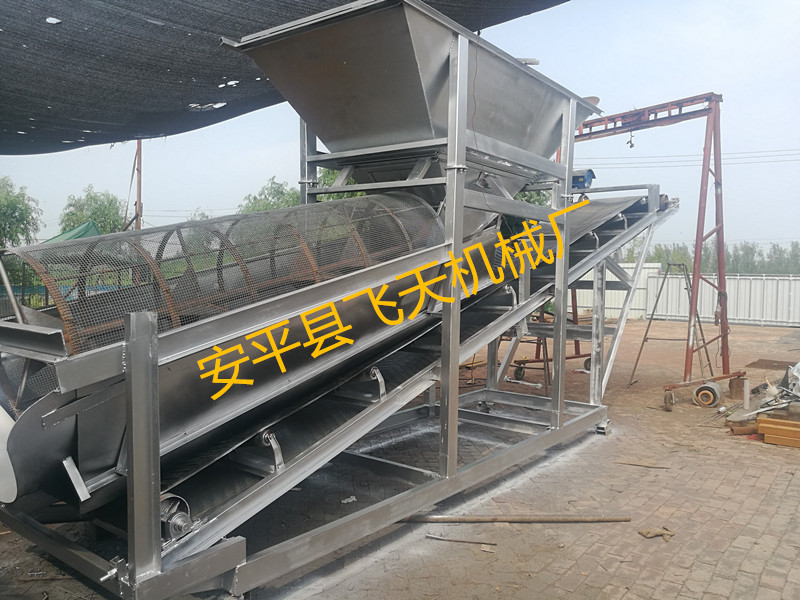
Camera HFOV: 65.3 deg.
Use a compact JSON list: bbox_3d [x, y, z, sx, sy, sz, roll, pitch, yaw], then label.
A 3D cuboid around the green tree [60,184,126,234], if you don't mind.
[{"bbox_3d":[-17.170,-3.480,35.200,3.900,6.010,3.800,1,4,0],"label":"green tree"}]

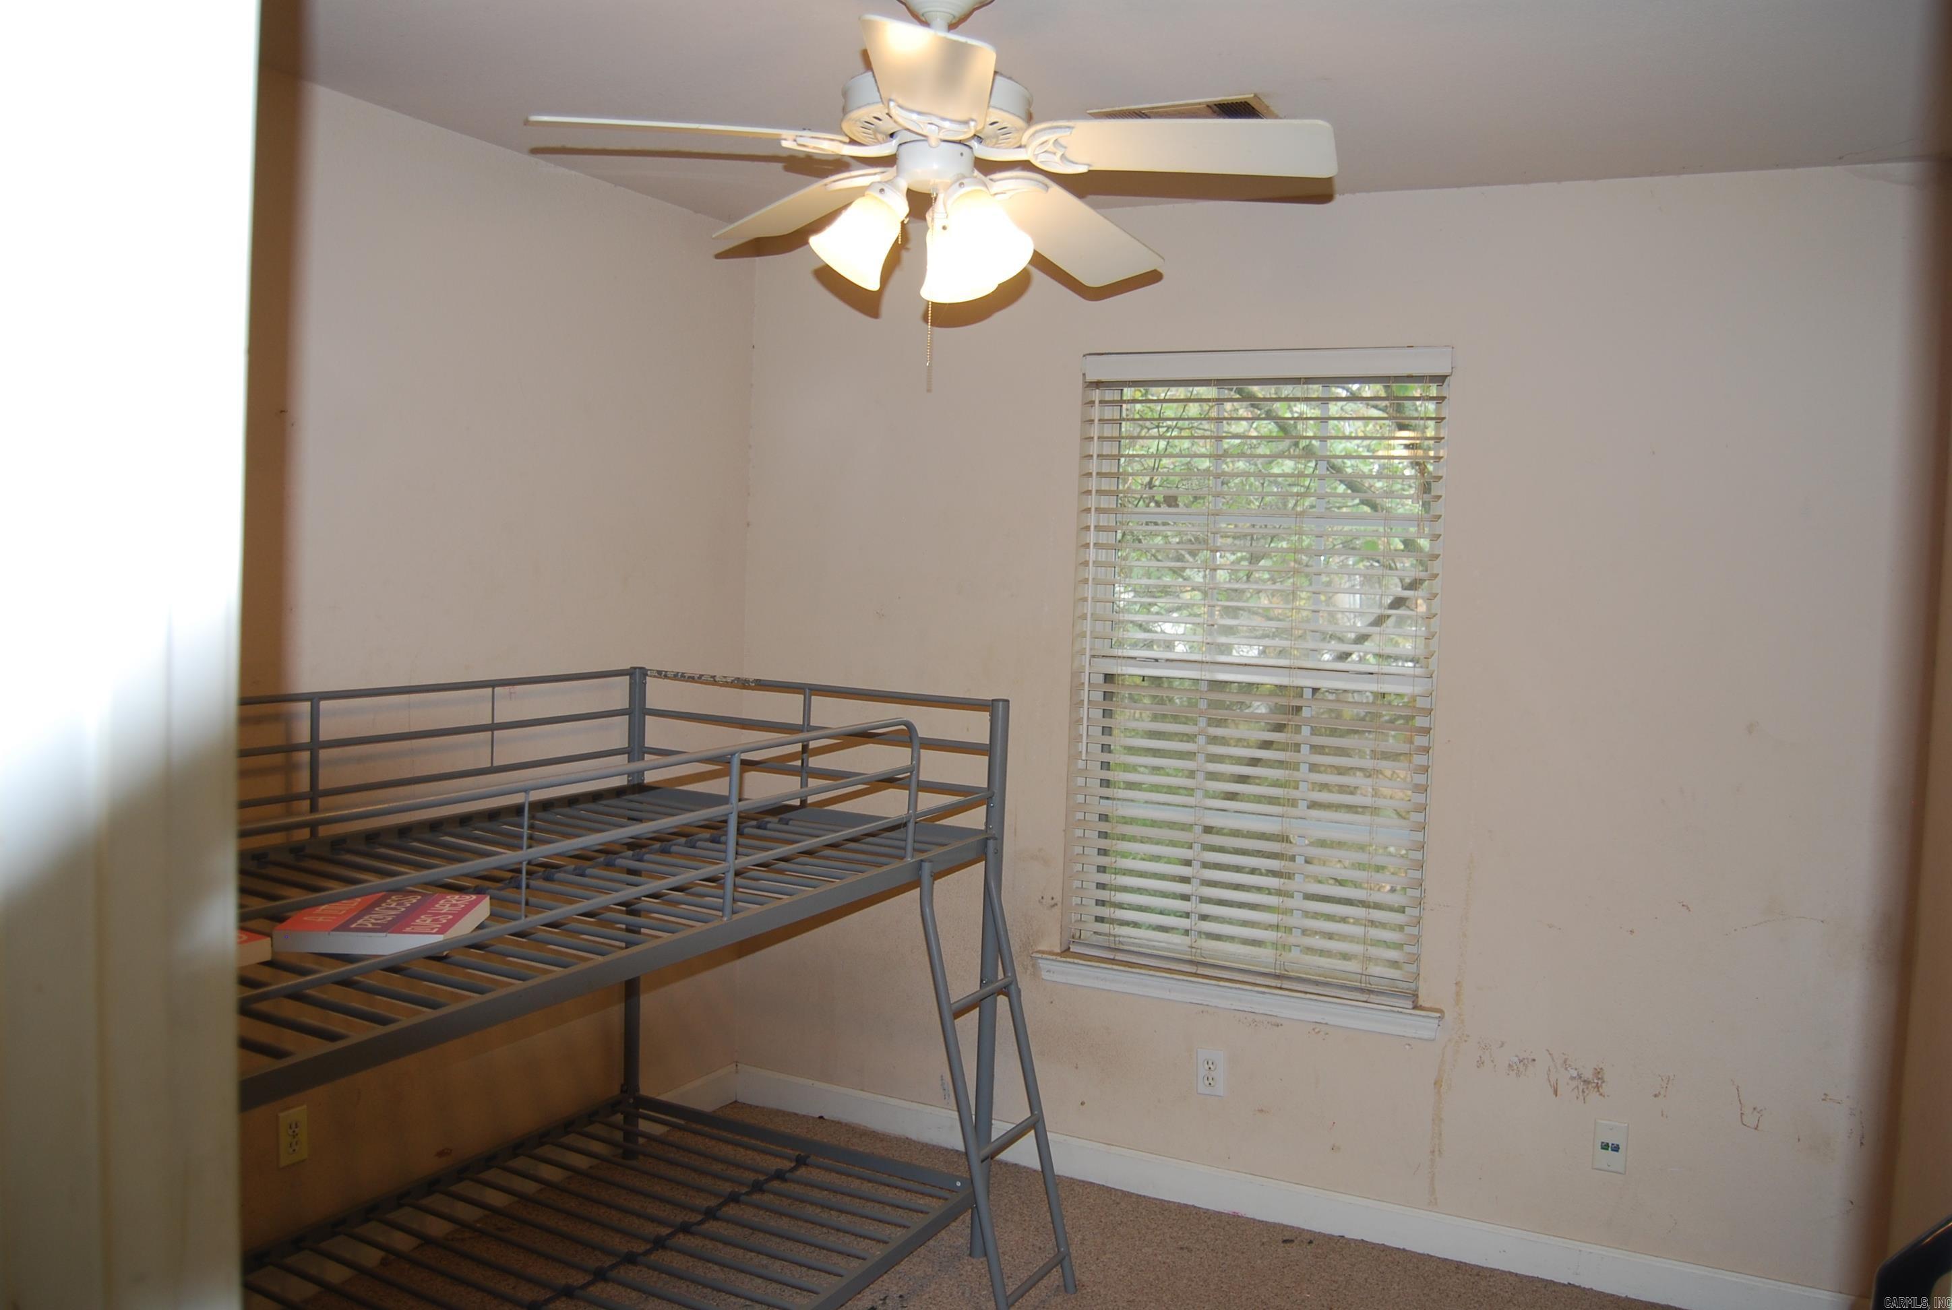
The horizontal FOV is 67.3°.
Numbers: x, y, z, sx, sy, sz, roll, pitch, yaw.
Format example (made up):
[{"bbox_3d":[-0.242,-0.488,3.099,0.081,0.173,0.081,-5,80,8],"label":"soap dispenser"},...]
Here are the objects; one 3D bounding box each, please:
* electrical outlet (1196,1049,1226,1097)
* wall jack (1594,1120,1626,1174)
[{"bbox_3d":[0.574,1.022,3.583,0.071,0.115,0.012,4,5,25],"label":"electrical outlet"},{"bbox_3d":[1.387,1.076,3.206,0.071,0.115,0.012,4,5,25],"label":"wall jack"}]

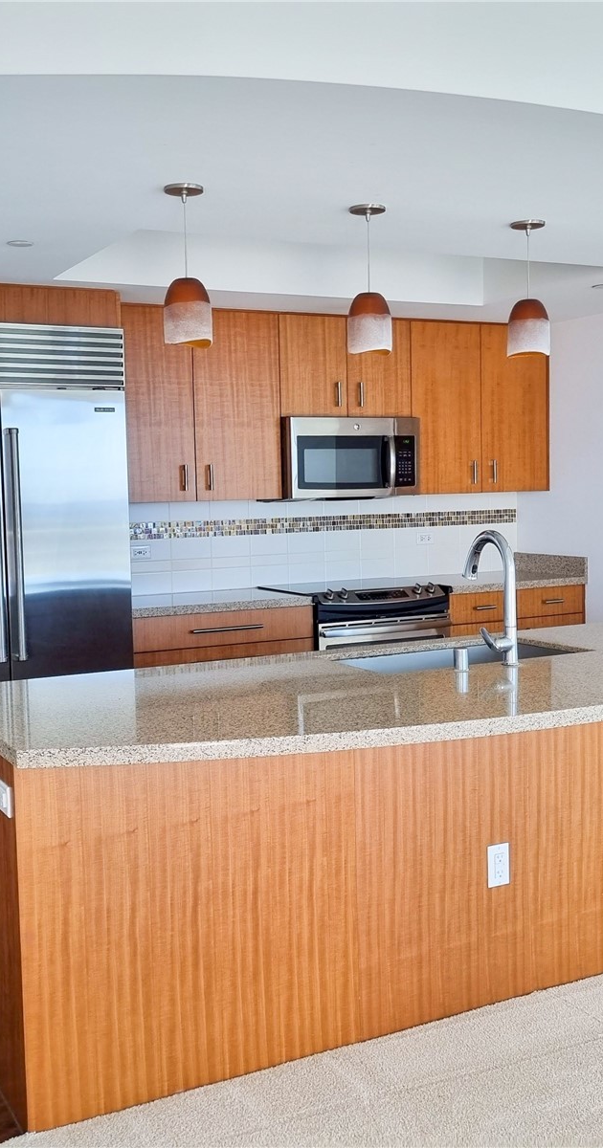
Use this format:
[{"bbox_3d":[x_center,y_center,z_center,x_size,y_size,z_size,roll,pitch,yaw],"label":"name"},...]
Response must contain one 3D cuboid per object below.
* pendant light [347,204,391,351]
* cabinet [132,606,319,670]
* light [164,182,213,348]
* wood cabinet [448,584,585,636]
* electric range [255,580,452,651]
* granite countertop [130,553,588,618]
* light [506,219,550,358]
[{"bbox_3d":[0.214,-0.926,3.630,0.141,0.450,0.141,-1,4,0],"label":"pendant light"},{"bbox_3d":[-0.483,0.604,5.557,0.913,0.891,0.594,-3,4,-27],"label":"cabinet"},{"bbox_3d":[-0.335,-0.893,3.337,0.142,0.452,0.142,-1,4,0],"label":"light"},{"bbox_3d":[1.021,0.517,6.335,0.903,0.891,0.594,-3,4,-27],"label":"wood cabinet"},{"bbox_3d":[0.291,0.538,5.905,0.774,0.941,0.672,-3,4,-27],"label":"electric range"},{"bbox_3d":[0.258,0.041,5.895,2.611,0.153,0.623,-3,4,-27],"label":"granite countertop"},{"bbox_3d":[0.767,-0.961,3.890,0.145,0.441,0.145,-1,4,0],"label":"light"}]

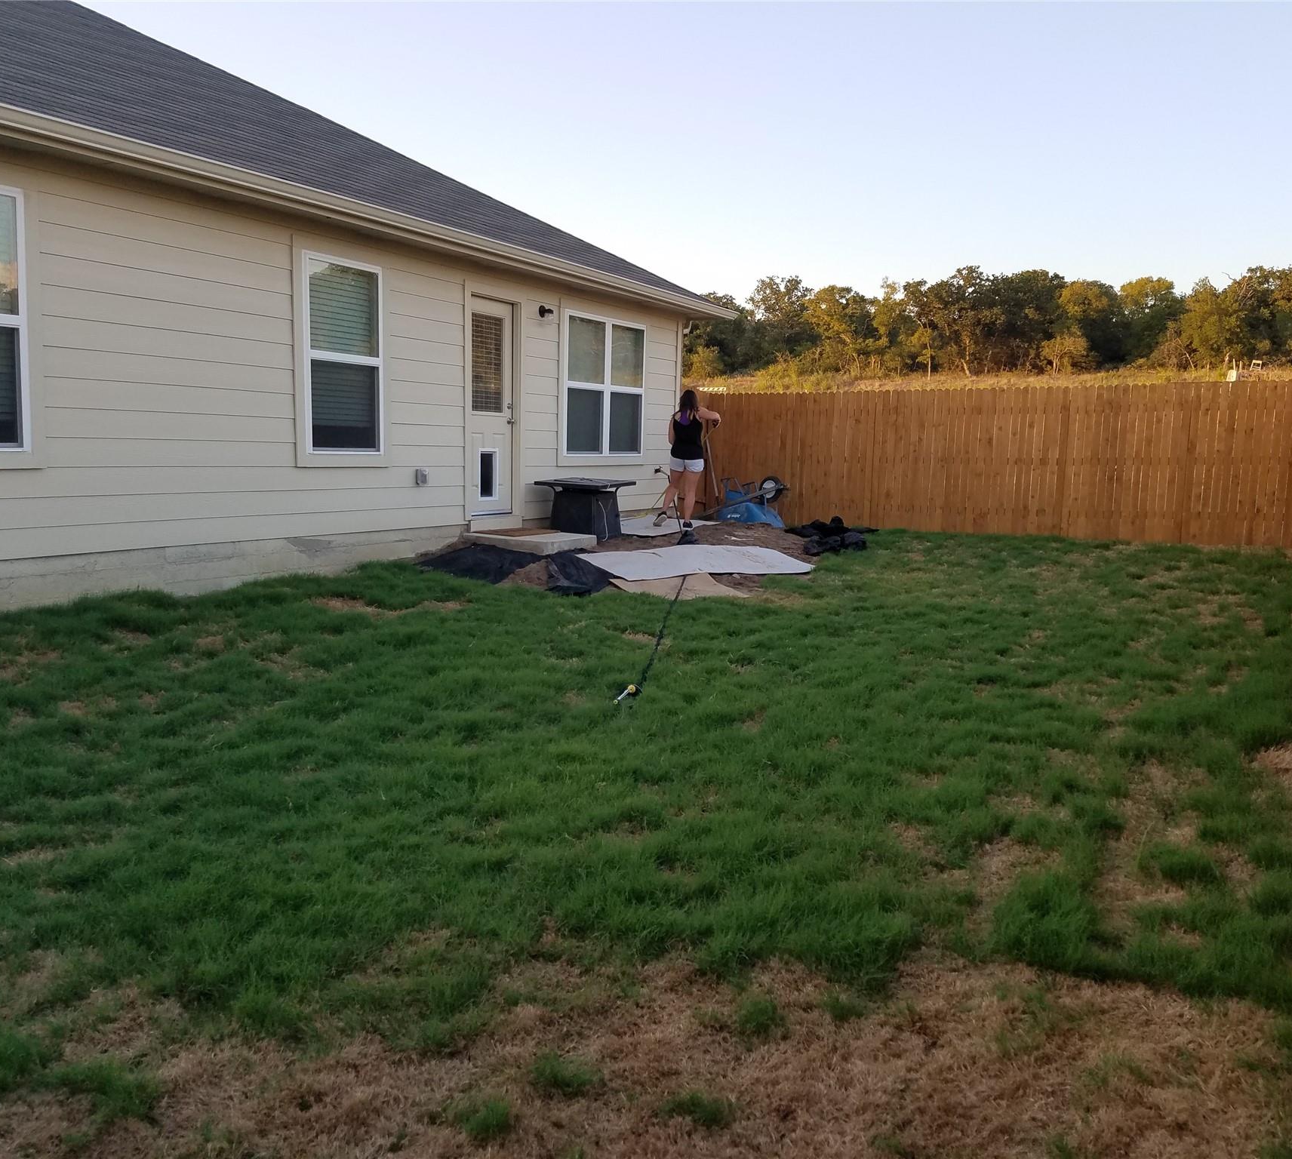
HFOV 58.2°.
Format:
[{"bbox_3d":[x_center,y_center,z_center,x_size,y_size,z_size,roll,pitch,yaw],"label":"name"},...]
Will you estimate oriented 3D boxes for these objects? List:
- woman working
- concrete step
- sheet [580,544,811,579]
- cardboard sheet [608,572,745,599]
[{"bbox_3d":[0.467,-1.358,13.200,0.690,1.610,0.500,2,6,13],"label":"woman working"},{"bbox_3d":[-1.069,-0.355,10.850,0.940,0.120,0.980,6,8,29],"label":"concrete step"},{"bbox_3d":[0.467,-0.164,10.400,2.040,0.070,1.040,-3,13,-33],"label":"sheet"},{"bbox_3d":[0.246,0.068,9.202,0.880,0.050,1.030,-3,10,-19],"label":"cardboard sheet"}]

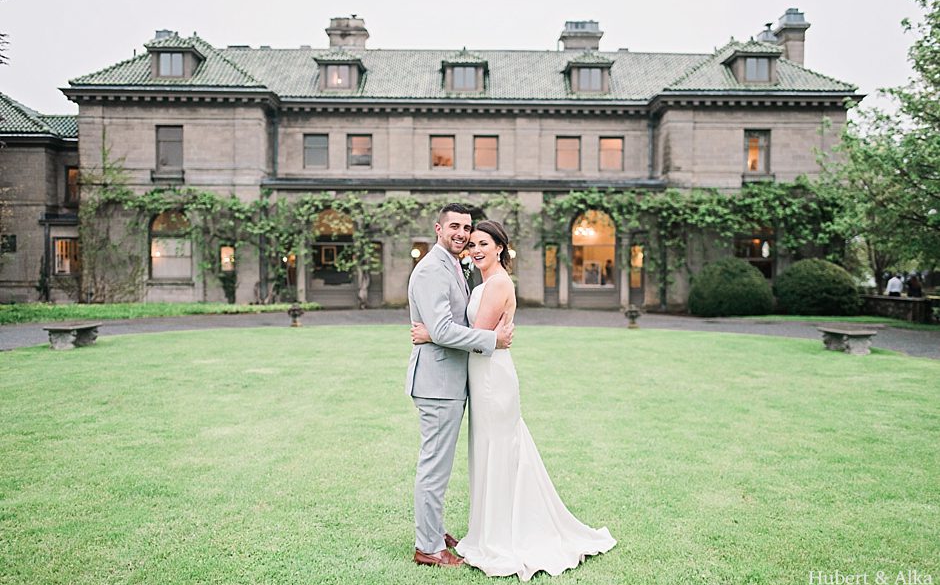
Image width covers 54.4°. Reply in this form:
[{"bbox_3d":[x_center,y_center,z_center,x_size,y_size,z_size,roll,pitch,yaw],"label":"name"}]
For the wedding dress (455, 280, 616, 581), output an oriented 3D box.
[{"bbox_3d":[0.360,0.641,4.730,0.880,1.430,0.720,0,1,-20],"label":"wedding dress"}]

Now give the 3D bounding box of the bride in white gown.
[{"bbox_3d":[0.270,0.491,4.720,1.030,1.730,0.720,0,1,-20],"label":"bride in white gown"}]

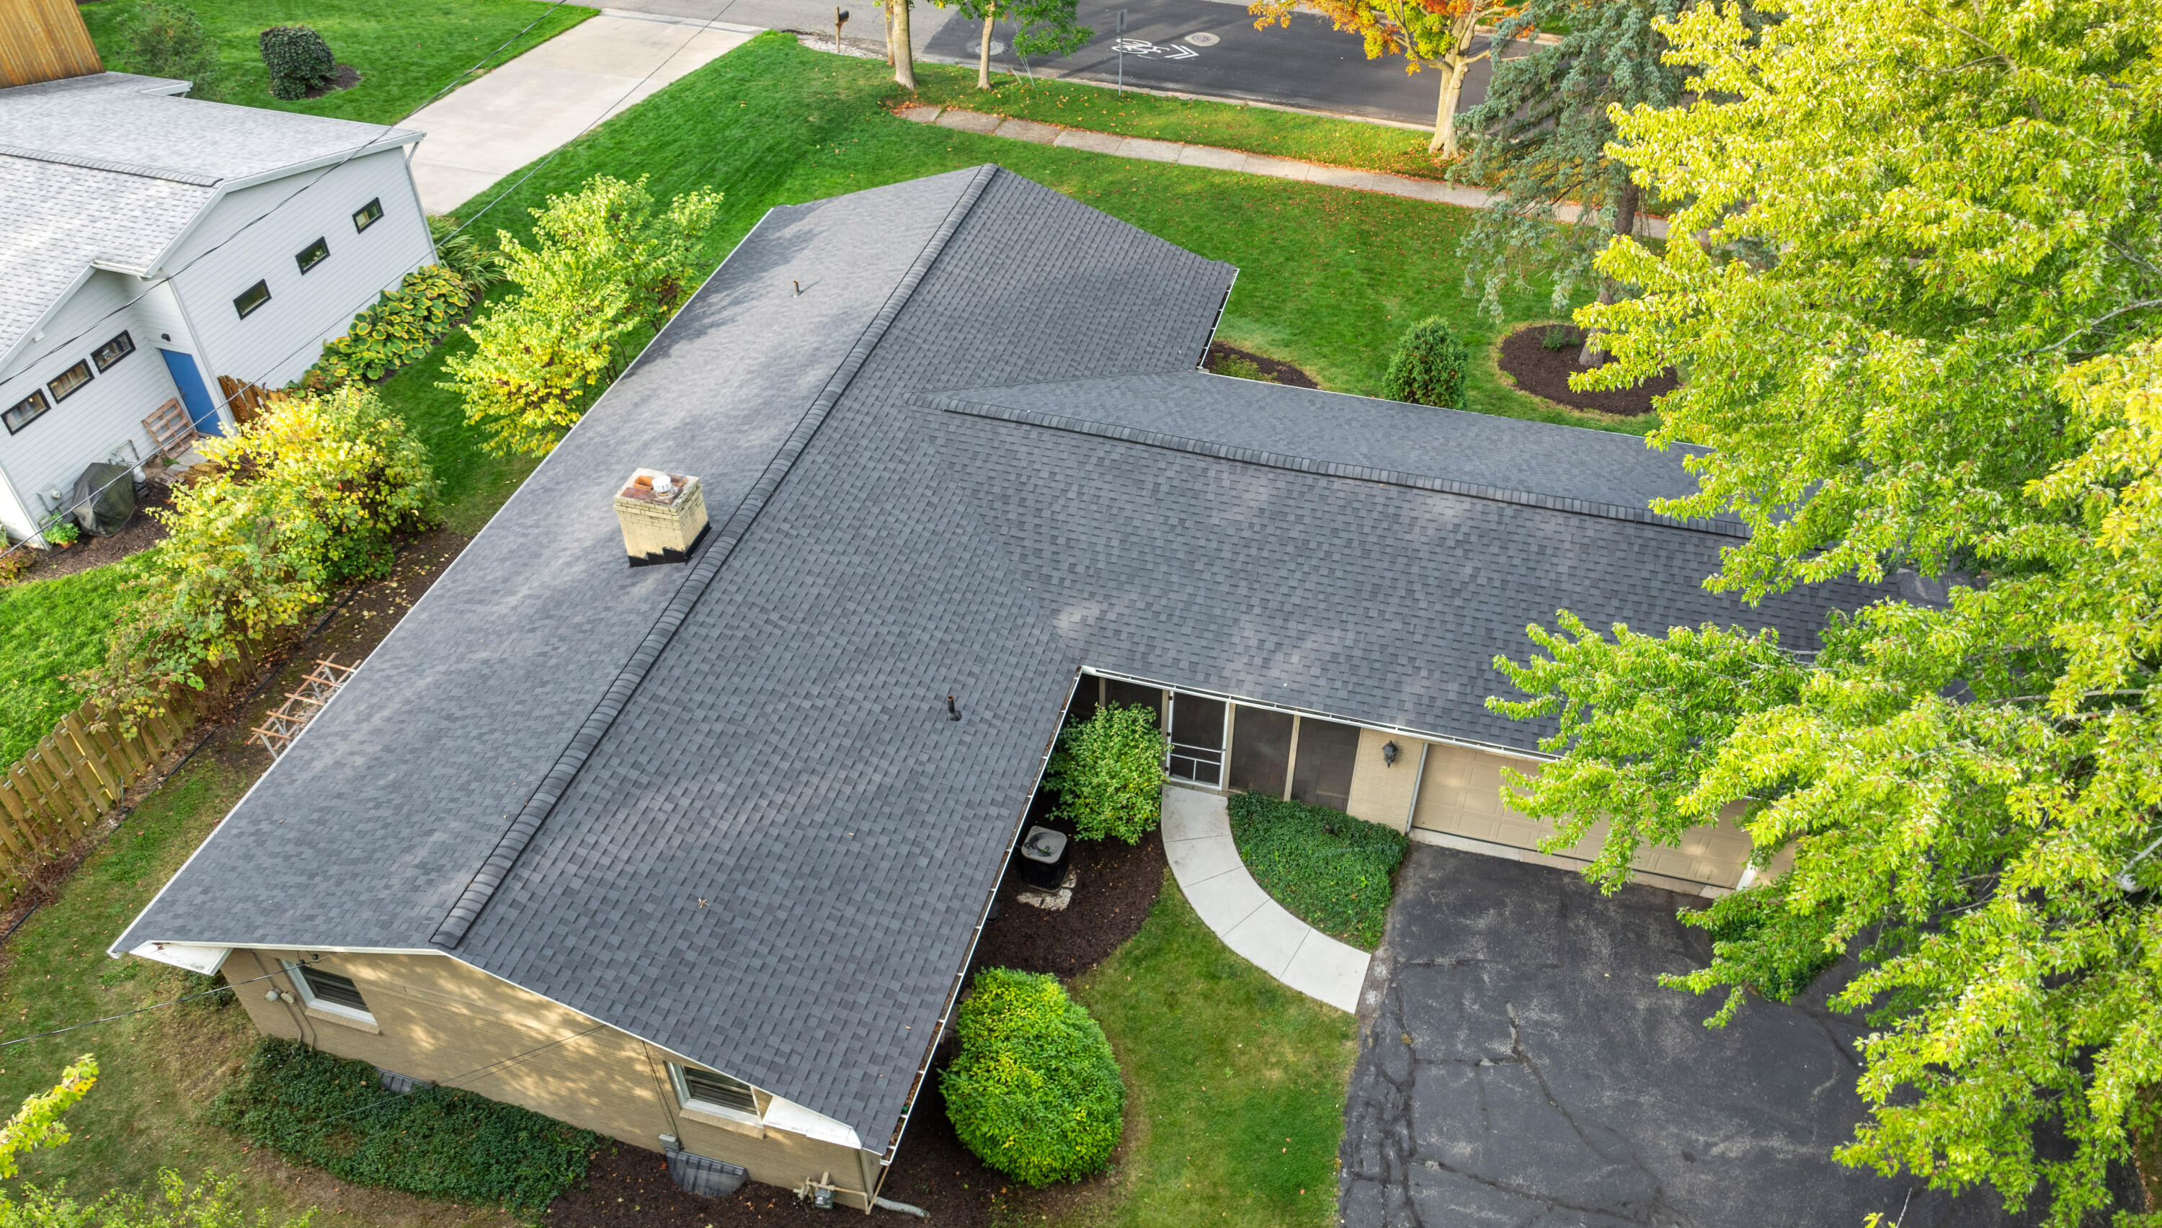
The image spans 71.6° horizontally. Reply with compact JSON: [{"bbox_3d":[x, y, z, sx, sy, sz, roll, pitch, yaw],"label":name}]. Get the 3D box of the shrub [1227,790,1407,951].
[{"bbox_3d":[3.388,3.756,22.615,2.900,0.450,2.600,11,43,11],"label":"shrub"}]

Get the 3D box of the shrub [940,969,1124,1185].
[{"bbox_3d":[-0.607,5.855,19.045,2.300,2.100,2.500,0,42,0],"label":"shrub"}]

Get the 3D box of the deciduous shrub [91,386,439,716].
[{"bbox_3d":[-13.653,-1.117,25.625,3.200,3.400,7.000,11,43,11],"label":"deciduous shrub"}]

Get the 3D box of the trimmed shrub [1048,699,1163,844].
[{"bbox_3d":[0.355,2.443,22.804,1.850,2.100,1.900,0,42,0],"label":"trimmed shrub"}]

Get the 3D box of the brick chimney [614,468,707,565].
[{"bbox_3d":[-6.090,-1.339,21.940,1.040,1.270,0.900,11,43,11],"label":"brick chimney"}]

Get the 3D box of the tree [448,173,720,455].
[{"bbox_3d":[-9.972,-5.875,30.443,3.900,4.000,6.900,11,43,11],"label":"tree"}]

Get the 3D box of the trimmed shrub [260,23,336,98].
[{"bbox_3d":[-22.585,-15.894,43.201,1.750,1.900,1.750,11,43,11],"label":"trimmed shrub"}]

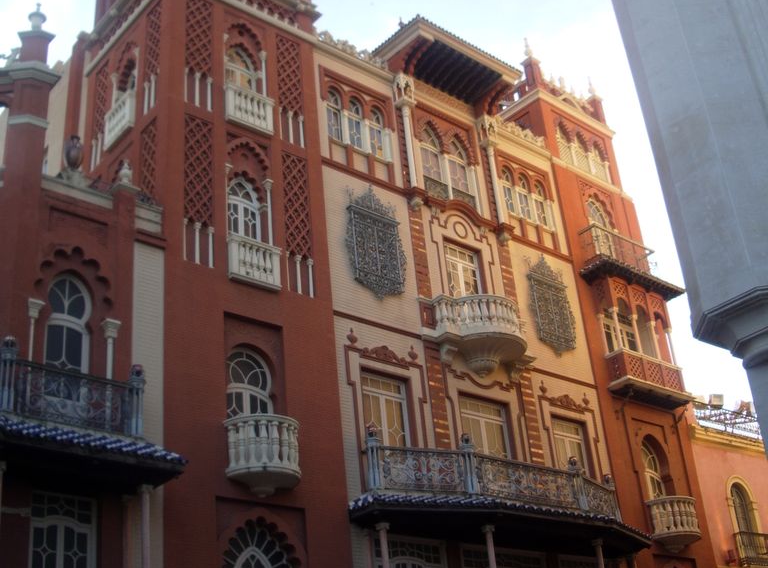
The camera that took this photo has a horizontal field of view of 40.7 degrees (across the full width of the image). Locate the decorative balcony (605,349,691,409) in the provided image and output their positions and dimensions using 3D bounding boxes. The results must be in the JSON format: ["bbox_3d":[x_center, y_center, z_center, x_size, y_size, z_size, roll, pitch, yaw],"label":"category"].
[{"bbox_3d":[8.169,2.966,32.090,3.360,1.273,0.865,18,-35,-39],"label":"decorative balcony"}]

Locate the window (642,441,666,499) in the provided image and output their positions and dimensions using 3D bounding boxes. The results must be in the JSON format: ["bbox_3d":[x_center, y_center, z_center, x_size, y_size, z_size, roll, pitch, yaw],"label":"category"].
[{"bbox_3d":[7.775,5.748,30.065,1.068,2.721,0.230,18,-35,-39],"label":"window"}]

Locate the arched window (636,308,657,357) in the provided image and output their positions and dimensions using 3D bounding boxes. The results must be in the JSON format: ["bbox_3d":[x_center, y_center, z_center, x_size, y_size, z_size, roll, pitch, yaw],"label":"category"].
[{"bbox_3d":[8.216,1.471,32.606,0.753,1.741,0.204,18,-35,-39],"label":"arched window"}]

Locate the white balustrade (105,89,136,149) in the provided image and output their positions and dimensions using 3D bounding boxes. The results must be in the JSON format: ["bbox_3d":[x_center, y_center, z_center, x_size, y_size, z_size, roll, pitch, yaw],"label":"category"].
[{"bbox_3d":[-6.205,-3.832,24.257,0.200,1.040,1.200,18,-35,-38],"label":"white balustrade"}]

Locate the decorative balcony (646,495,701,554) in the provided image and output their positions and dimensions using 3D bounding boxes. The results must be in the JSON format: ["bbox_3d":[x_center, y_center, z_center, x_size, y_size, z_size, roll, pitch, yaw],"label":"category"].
[{"bbox_3d":[8.118,6.518,28.504,1.740,1.210,0.750,18,-35,-38],"label":"decorative balcony"}]

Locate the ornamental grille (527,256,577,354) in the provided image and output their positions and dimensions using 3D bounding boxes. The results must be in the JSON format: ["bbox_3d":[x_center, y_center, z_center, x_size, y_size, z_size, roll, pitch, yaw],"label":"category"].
[{"bbox_3d":[5.056,0.595,31.078,2.046,3.366,0.300,18,-35,-40],"label":"ornamental grille"}]

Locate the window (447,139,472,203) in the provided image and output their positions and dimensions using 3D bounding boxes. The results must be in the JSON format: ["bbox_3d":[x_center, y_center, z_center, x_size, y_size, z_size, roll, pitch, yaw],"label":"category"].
[{"bbox_3d":[2.178,-3.386,30.517,0.947,2.464,0.204,18,-35,-39],"label":"window"}]

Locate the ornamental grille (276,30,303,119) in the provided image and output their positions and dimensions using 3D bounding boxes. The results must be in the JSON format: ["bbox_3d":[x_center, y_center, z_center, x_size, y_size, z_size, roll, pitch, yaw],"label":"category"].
[{"bbox_3d":[-2.360,-5.142,25.716,0.696,2.314,0.120,18,-35,-39],"label":"ornamental grille"}]

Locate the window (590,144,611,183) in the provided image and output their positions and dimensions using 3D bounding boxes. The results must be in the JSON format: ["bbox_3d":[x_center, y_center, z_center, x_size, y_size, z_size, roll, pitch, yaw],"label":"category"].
[{"bbox_3d":[7.262,-4.170,35.191,0.858,1.601,0.230,18,-35,-39],"label":"window"}]

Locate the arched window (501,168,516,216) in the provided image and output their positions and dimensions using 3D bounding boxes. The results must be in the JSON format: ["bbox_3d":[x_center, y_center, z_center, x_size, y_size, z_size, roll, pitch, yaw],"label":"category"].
[{"bbox_3d":[3.844,-2.896,32.030,0.560,1.731,0.224,18,-35,-39],"label":"arched window"}]

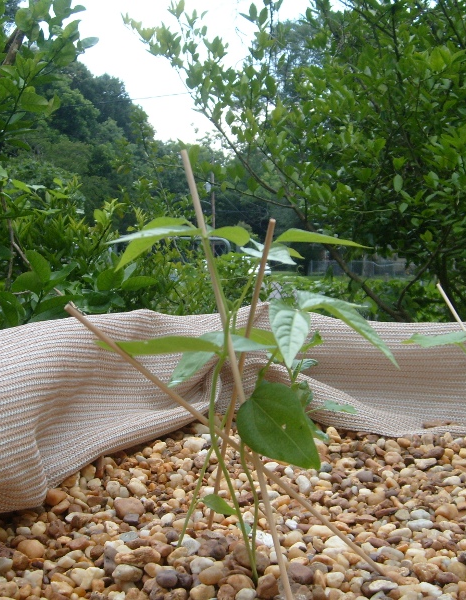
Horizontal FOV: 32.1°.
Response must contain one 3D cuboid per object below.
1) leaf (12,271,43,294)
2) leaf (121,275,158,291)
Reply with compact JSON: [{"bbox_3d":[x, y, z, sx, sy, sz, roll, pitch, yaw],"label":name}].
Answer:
[{"bbox_3d":[-0.381,-0.033,1.500,0.062,0.044,0.035,-1,3,-17],"label":"leaf"},{"bbox_3d":[-0.185,-0.035,1.600,0.072,0.032,0.035,0,3,9],"label":"leaf"}]

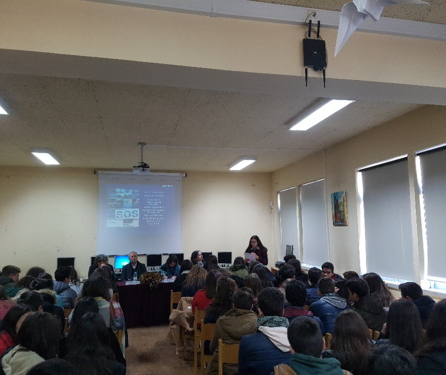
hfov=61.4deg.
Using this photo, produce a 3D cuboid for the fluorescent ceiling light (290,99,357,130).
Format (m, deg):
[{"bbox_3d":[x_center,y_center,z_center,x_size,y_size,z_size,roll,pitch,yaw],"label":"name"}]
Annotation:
[{"bbox_3d":[1.247,-0.953,4.905,0.270,0.080,1.310,1,-7,-12],"label":"fluorescent ceiling light"}]

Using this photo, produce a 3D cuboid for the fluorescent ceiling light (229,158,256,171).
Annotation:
[{"bbox_3d":[0.399,-0.506,8.050,0.260,0.090,1.260,1,-7,-12],"label":"fluorescent ceiling light"}]

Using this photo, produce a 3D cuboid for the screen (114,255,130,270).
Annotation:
[{"bbox_3d":[-2.293,1.740,8.597,0.381,0.387,0.150,1,-7,-12],"label":"screen"}]

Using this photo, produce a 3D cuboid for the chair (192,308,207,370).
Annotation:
[{"bbox_3d":[-0.177,1.857,4.715,0.410,0.800,0.480,1,-7,-12],"label":"chair"}]

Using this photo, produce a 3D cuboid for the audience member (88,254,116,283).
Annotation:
[{"bbox_3d":[-2.236,1.876,6.858,0.520,1.253,0.680,1,-7,-17],"label":"audience member"}]

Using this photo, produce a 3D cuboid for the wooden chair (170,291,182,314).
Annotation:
[{"bbox_3d":[-0.647,2.013,6.028,0.410,0.800,0.480,1,-7,-12],"label":"wooden chair"}]

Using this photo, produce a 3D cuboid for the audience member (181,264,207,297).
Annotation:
[{"bbox_3d":[-0.334,1.621,4.857,0.470,1.245,0.700,1,-7,-12],"label":"audience member"}]

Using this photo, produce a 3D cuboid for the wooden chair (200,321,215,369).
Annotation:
[{"bbox_3d":[-0.065,1.780,4.061,0.410,0.800,0.480,1,-7,-12],"label":"wooden chair"}]

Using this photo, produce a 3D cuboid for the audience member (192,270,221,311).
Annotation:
[{"bbox_3d":[-0.149,1.541,4.186,0.470,1.242,0.700,1,-7,-12],"label":"audience member"}]

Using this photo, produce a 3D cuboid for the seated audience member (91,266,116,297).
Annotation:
[{"bbox_3d":[-1.935,1.853,6.085,0.480,1.156,0.780,1,-7,-12],"label":"seated audience member"}]

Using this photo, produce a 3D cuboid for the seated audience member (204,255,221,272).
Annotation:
[{"bbox_3d":[-0.202,1.839,6.716,0.450,1.245,0.680,2,-7,-20],"label":"seated audience member"}]

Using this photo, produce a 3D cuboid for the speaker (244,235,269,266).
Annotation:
[{"bbox_3d":[0.693,1.740,7.476,0.500,1.597,0.400,0,-7,-5],"label":"speaker"}]

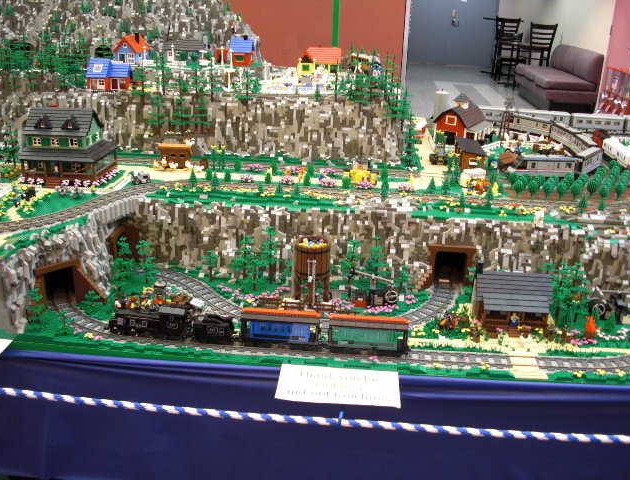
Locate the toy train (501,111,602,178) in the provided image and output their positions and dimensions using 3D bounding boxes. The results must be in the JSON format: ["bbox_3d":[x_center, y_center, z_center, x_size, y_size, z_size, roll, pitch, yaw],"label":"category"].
[{"bbox_3d":[0.989,-0.412,2.850,0.450,0.105,0.860,5,21,7],"label":"toy train"}]

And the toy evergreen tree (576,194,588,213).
[{"bbox_3d":[0.839,-0.113,2.077,0.034,0.059,0.034,2,24,3],"label":"toy evergreen tree"}]

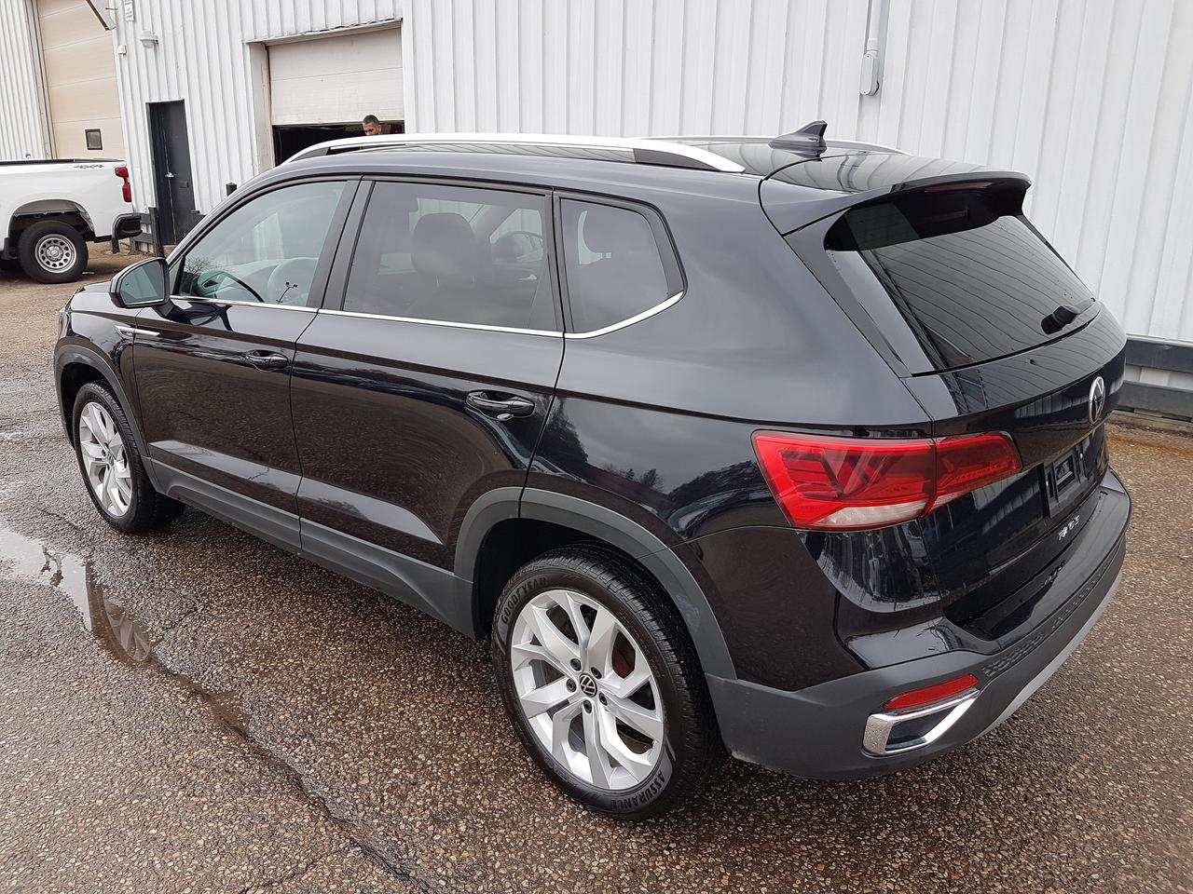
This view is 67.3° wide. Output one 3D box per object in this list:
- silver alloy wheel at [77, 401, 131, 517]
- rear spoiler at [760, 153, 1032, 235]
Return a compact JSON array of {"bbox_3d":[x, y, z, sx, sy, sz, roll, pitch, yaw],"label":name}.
[{"bbox_3d":[-2.018,0.037,3.837,0.484,0.484,0.160,14,21,38],"label":"silver alloy wheel"},{"bbox_3d":[0.746,-0.655,2.271,0.390,0.165,1.220,15,22,38],"label":"rear spoiler"}]

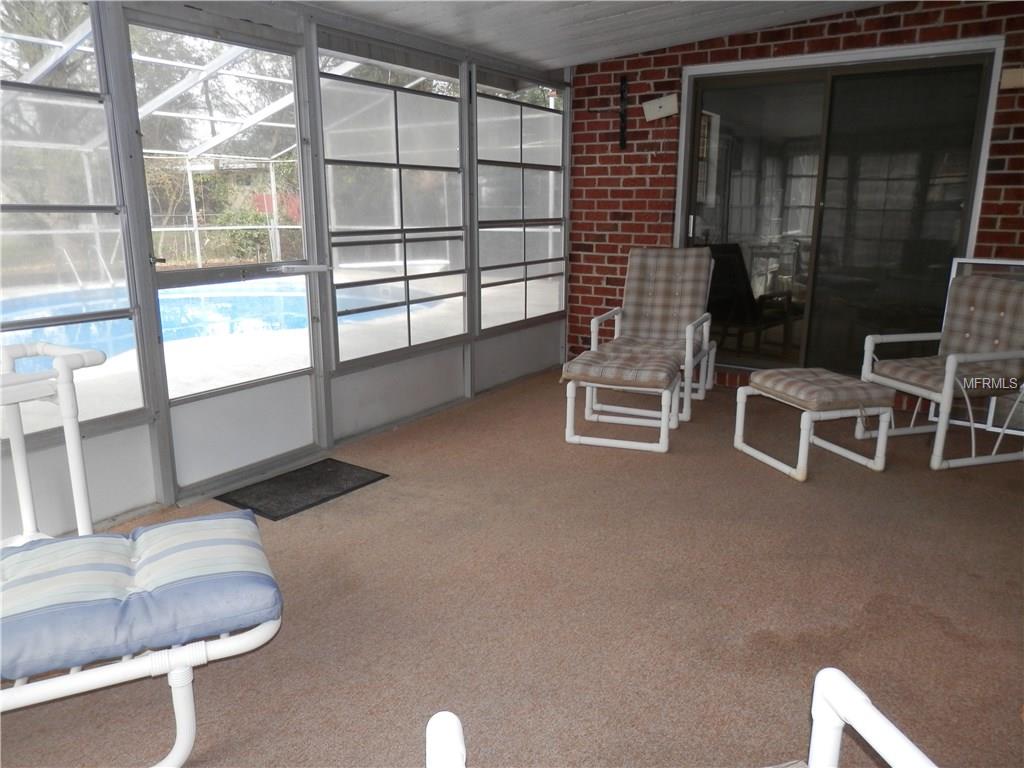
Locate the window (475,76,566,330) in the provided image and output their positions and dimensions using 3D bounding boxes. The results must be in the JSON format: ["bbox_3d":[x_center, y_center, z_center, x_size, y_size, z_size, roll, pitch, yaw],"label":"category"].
[{"bbox_3d":[0.100,-1.310,5.525,0.060,1.699,1.192,9,17,33],"label":"window"}]

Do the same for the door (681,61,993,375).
[{"bbox_3d":[2.059,-1.062,5.015,1.782,2.066,0.100,9,16,31],"label":"door"}]

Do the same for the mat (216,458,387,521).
[{"bbox_3d":[-1.004,0.493,3.599,0.445,0.010,0.683,10,17,36],"label":"mat"}]

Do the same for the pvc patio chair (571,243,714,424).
[{"bbox_3d":[1.001,-0.389,5.048,0.650,1.030,0.920,6,15,21],"label":"pvc patio chair"}]

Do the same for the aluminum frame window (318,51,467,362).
[{"bbox_3d":[-0.646,-1.031,4.479,0.060,1.653,1.205,9,17,33],"label":"aluminum frame window"}]

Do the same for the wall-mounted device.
[{"bbox_3d":[1.080,-1.997,5.354,0.252,0.132,0.040,-5,9,34],"label":"wall-mounted device"}]

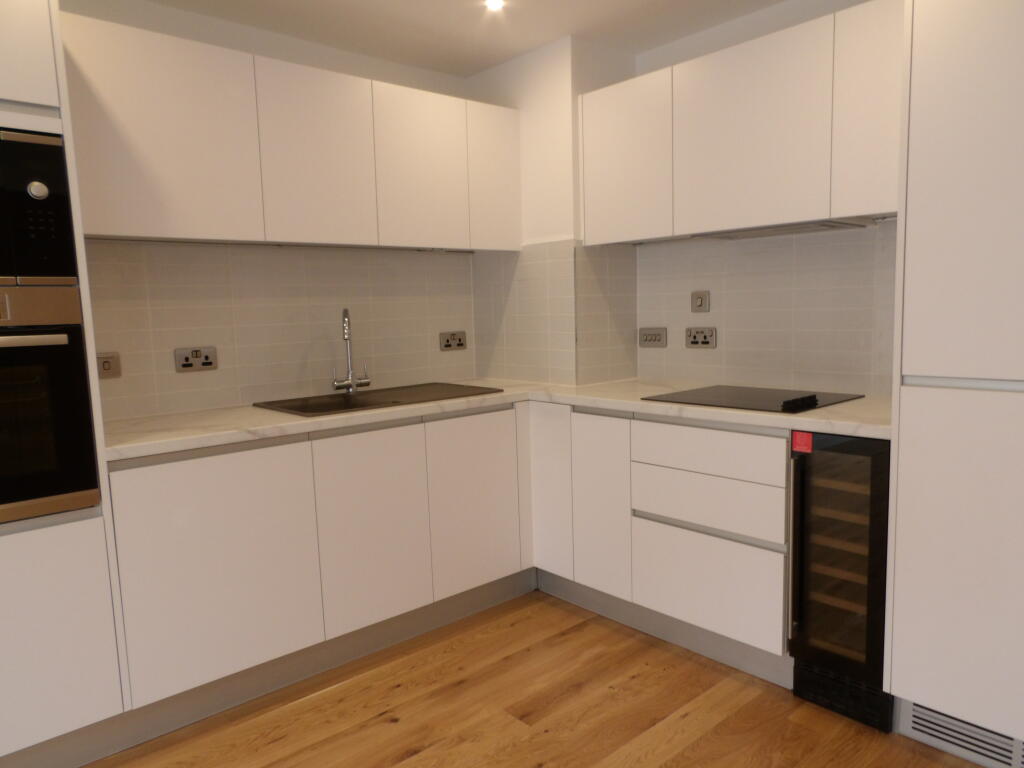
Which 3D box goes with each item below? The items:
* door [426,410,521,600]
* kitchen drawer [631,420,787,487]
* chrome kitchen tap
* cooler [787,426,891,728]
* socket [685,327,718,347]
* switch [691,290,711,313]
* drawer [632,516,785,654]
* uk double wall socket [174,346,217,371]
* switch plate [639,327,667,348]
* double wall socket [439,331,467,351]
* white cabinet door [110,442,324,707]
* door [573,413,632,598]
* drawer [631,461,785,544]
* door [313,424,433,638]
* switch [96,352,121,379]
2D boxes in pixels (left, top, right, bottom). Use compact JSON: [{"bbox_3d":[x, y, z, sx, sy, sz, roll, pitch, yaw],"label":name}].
[{"bbox_3d":[-0.148,0.469,2.832,0.449,0.690,0.020,-7,8,-41],"label":"door"},{"bbox_3d":[0.792,0.205,2.521,0.420,0.152,0.593,-7,8,-41],"label":"kitchen drawer"},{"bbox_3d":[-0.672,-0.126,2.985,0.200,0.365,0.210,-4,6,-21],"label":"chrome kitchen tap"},{"bbox_3d":[1.143,0.550,2.238,0.570,0.863,0.295,-7,8,-41],"label":"cooler"},{"bbox_3d":[0.806,-0.195,3.034,0.010,0.087,0.148,-7,8,-41],"label":"socket"},{"bbox_3d":[0.800,-0.348,3.020,0.010,0.087,0.087,-7,8,-41],"label":"switch"},{"bbox_3d":[0.656,0.670,2.435,0.020,0.330,0.593,-7,8,-41],"label":"drawer"},{"bbox_3d":[-1.190,-0.093,2.688,0.149,0.087,0.012,-7,8,-41],"label":"uk double wall socket"},{"bbox_3d":[0.650,-0.212,3.278,0.012,0.087,0.150,-7,8,-41],"label":"switch plate"},{"bbox_3d":[-0.282,-0.205,3.431,0.148,0.087,0.010,-7,8,-41],"label":"double wall socket"},{"bbox_3d":[-0.879,0.559,2.195,0.598,0.690,0.020,-7,8,-41],"label":"white cabinet door"},{"bbox_3d":[0.354,0.465,2.749,0.020,0.693,0.294,-7,8,-41],"label":"door"},{"bbox_3d":[0.797,0.371,2.538,0.420,0.175,0.593,-7,8,-41],"label":"drawer"},{"bbox_3d":[-0.486,0.511,2.538,0.447,0.690,0.020,-7,8,-41],"label":"door"},{"bbox_3d":[-1.402,-0.062,2.457,0.087,0.087,0.010,-7,8,-41],"label":"switch"}]

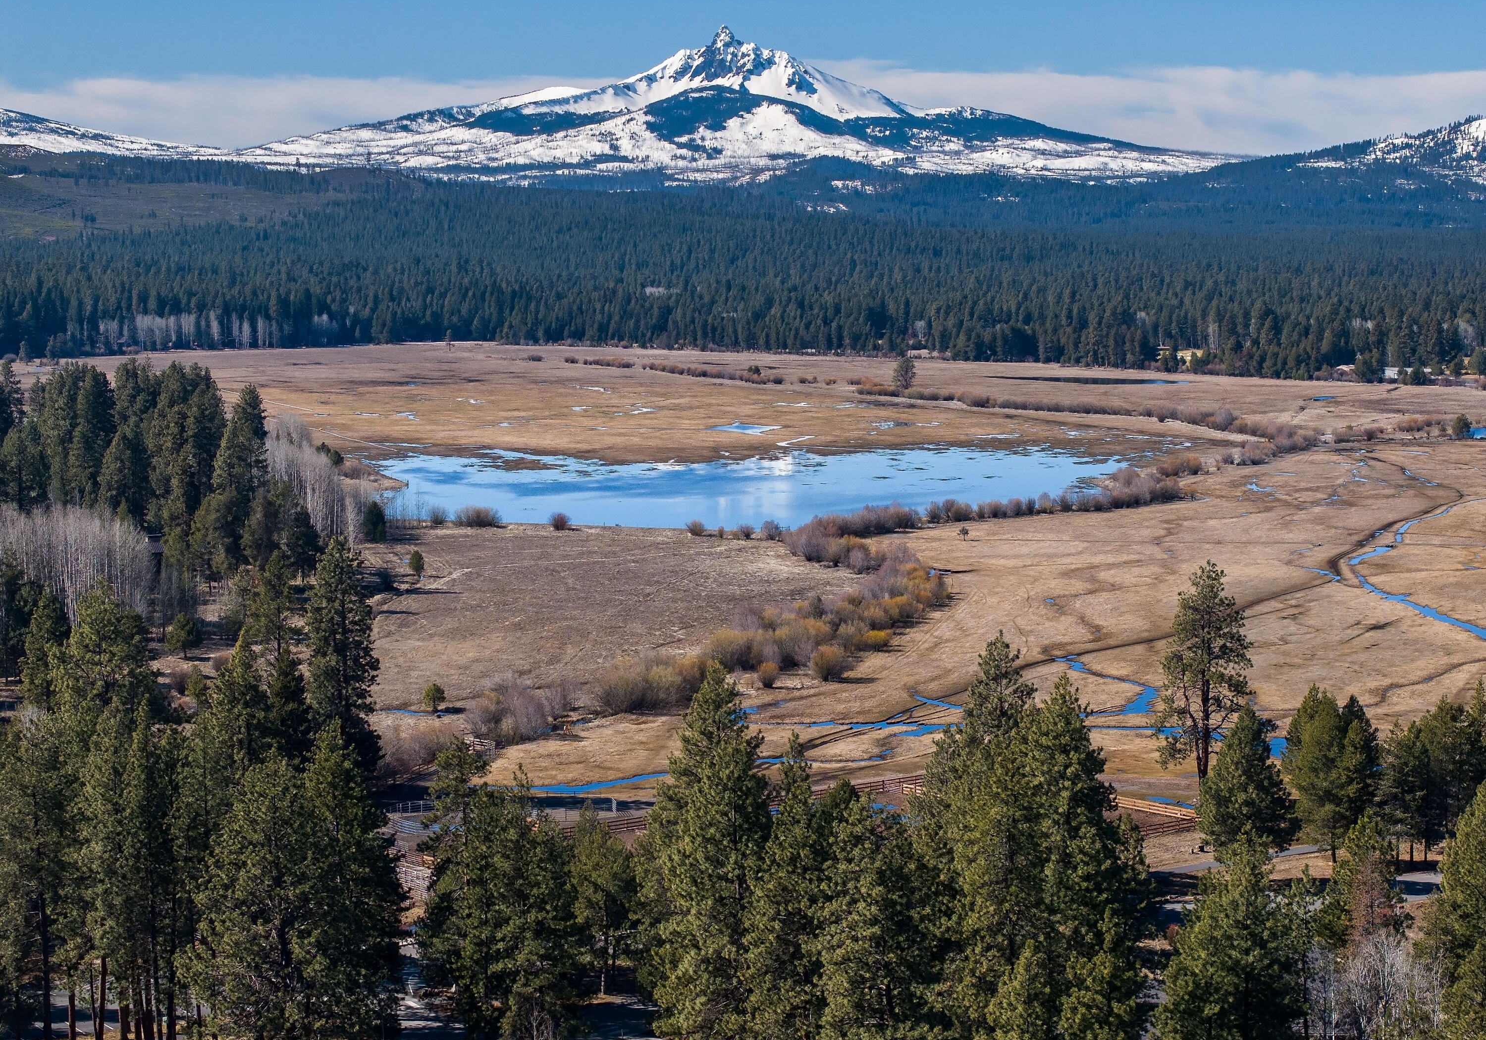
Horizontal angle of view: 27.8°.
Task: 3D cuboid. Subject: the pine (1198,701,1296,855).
[{"bbox_3d":[63.460,32.280,377.030,12.240,19.350,11.870,0,5,0],"label":"pine"}]

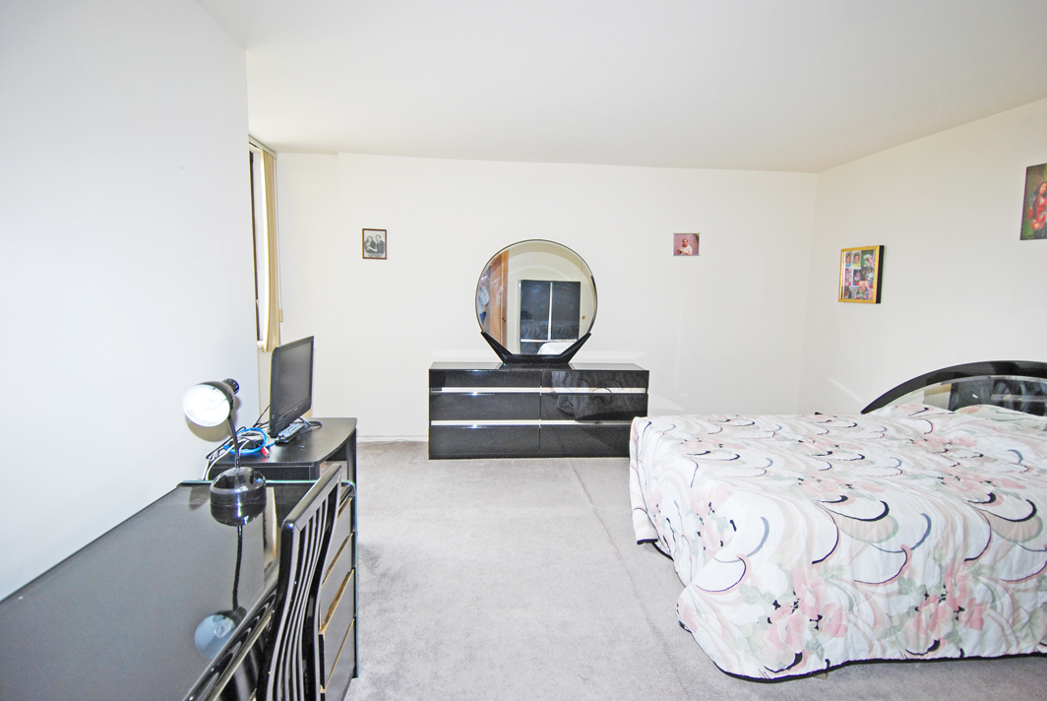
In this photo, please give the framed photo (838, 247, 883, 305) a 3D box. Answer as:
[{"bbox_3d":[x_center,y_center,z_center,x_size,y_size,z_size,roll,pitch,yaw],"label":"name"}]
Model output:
[{"bbox_3d":[2.751,-0.612,4.277,0.045,0.444,0.419,0,7,-5],"label":"framed photo"}]

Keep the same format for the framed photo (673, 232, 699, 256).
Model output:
[{"bbox_3d":[1.504,-0.971,4.823,0.249,0.201,0.020,0,7,-5],"label":"framed photo"}]

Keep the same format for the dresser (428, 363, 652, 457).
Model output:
[{"bbox_3d":[0.125,0.509,4.535,1.820,0.745,0.399,0,7,-5],"label":"dresser"}]

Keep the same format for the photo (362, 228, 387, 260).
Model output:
[{"bbox_3d":[-1.296,-0.925,4.570,0.204,0.254,0.020,0,7,-5],"label":"photo"}]

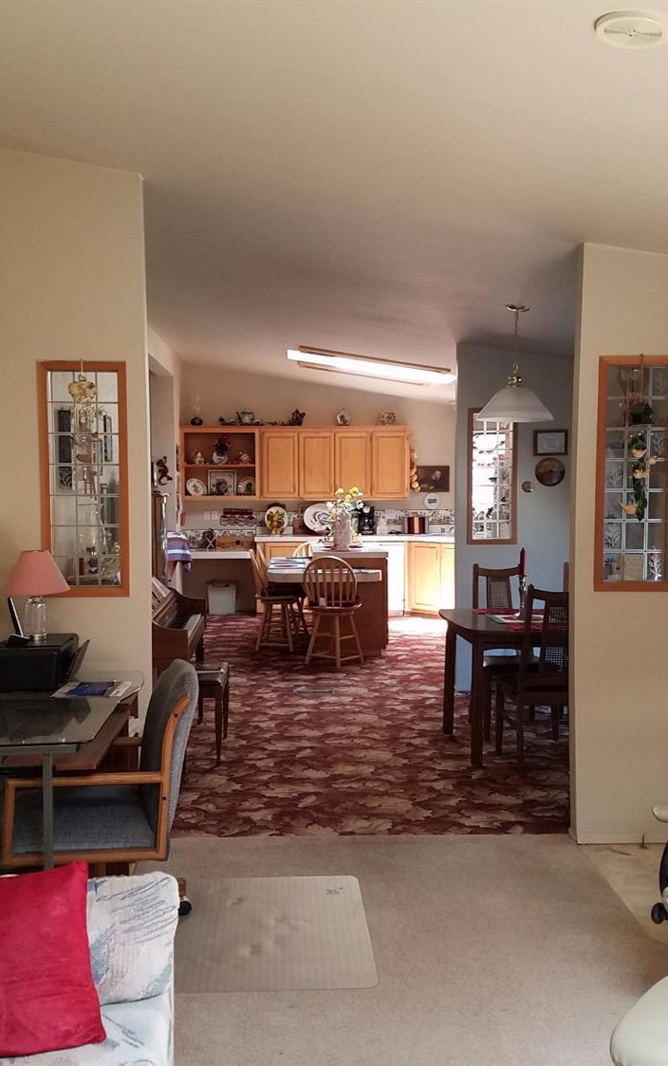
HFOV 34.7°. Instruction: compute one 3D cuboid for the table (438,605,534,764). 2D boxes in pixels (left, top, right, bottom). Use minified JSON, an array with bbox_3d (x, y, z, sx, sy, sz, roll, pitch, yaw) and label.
[{"bbox_3d":[1.338,0.842,5.999,1.400,0.750,0.900,-1,3,-2],"label":"table"}]

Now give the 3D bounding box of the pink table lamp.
[{"bbox_3d":[-1.196,0.249,4.314,0.258,0.365,0.258,0,3,-3],"label":"pink table lamp"}]

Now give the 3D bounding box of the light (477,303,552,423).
[{"bbox_3d":[1.046,-0.982,6.187,0.435,0.690,0.435,0,3,-3],"label":"light"}]

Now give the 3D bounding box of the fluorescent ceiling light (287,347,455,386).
[{"bbox_3d":[0.297,-1.397,9.066,1.380,0.085,0.900,8,3,-2],"label":"fluorescent ceiling light"}]

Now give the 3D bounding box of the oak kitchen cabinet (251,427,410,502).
[{"bbox_3d":[-0.033,-0.761,11.682,1.687,0.815,0.320,-1,3,-2],"label":"oak kitchen cabinet"}]

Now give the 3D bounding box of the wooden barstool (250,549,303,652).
[{"bbox_3d":[-0.535,0.595,9.896,0.470,0.940,0.430,0,3,5],"label":"wooden barstool"}]

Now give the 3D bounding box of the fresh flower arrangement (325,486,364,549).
[{"bbox_3d":[0.100,-0.135,9.641,0.350,0.580,0.340,0,3,-3],"label":"fresh flower arrangement"}]

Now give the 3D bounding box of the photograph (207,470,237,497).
[{"bbox_3d":[-1.214,-0.538,11.644,0.304,0.288,0.025,-1,-3,-2],"label":"photograph"}]

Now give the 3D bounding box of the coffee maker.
[{"bbox_3d":[0.347,-0.145,11.532,0.200,0.334,0.250,-1,3,-2],"label":"coffee maker"}]

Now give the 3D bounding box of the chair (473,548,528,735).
[{"bbox_3d":[1.120,0.720,6.678,0.450,1.030,0.560,0,3,-7],"label":"chair"}]

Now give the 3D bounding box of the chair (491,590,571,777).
[{"bbox_3d":[1.108,0.746,5.748,0.470,0.975,0.500,-1,3,-2],"label":"chair"}]

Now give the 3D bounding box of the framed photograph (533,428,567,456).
[{"bbox_3d":[1.529,-0.635,7.535,0.242,0.184,0.022,-1,3,-2],"label":"framed photograph"}]

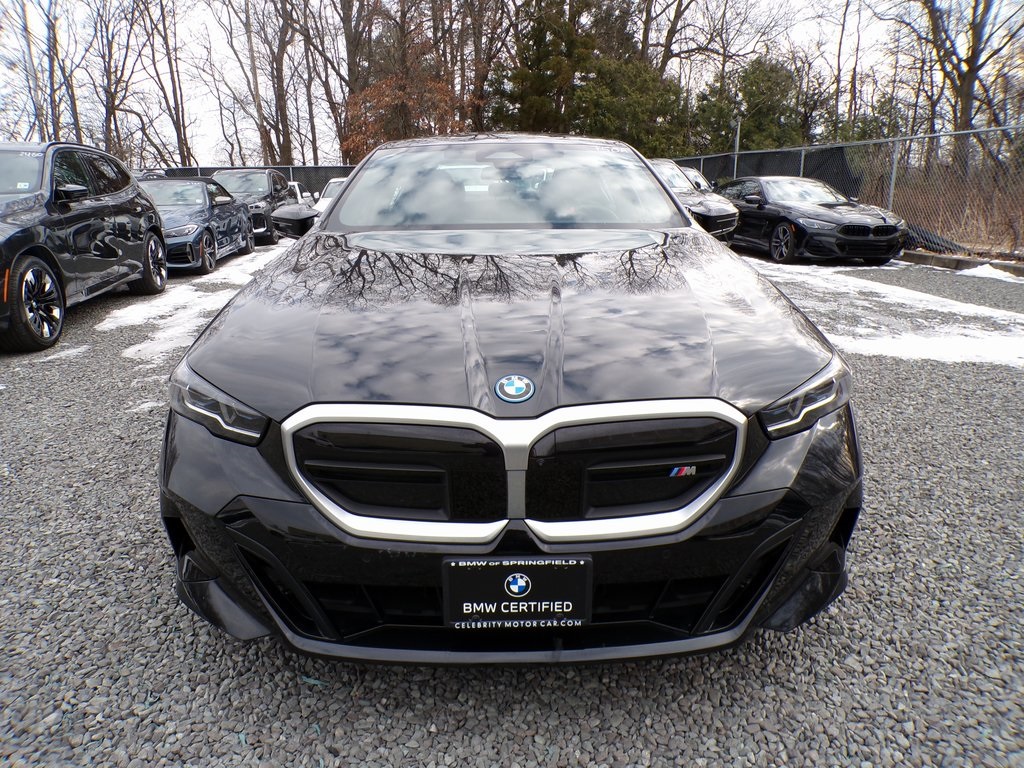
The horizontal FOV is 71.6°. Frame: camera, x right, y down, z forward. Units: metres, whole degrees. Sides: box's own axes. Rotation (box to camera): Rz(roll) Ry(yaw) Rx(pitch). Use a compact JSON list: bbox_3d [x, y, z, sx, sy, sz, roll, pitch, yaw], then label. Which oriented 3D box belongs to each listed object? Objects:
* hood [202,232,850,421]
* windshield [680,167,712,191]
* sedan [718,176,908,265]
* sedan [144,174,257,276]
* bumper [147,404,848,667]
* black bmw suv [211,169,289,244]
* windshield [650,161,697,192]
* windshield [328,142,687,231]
[{"bbox_3d":[-0.004,-0.274,2.127,1.620,0.310,1.550,-1,16,0],"label":"hood"},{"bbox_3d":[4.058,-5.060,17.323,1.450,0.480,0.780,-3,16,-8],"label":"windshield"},{"bbox_3d":[4.886,-3.051,12.753,1.920,1.380,4.980,-4,16,-10],"label":"sedan"},{"bbox_3d":[-5.642,-2.733,11.846,1.850,1.385,4.770,-3,16,-7],"label":"sedan"},{"bbox_3d":[0.004,0.258,1.685,1.870,0.560,0.530,-1,16,0],"label":"bumper"},{"bbox_3d":[-6.508,-4.452,17.513,1.890,1.670,4.700,-2,16,-6],"label":"black bmw suv"},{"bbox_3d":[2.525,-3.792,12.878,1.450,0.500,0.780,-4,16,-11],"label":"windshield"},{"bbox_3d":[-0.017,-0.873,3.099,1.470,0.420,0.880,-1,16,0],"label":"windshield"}]

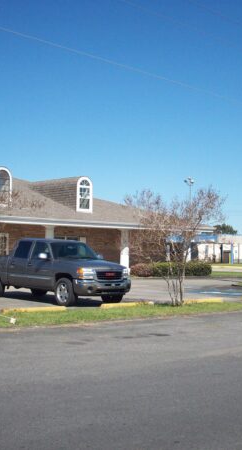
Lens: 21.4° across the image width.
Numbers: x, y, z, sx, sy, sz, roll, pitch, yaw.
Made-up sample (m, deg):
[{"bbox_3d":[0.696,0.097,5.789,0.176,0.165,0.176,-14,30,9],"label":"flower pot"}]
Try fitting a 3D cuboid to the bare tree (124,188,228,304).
[{"bbox_3d":[1.628,0.646,18.955,2.900,3.480,2.700,1,-2,0],"label":"bare tree"}]

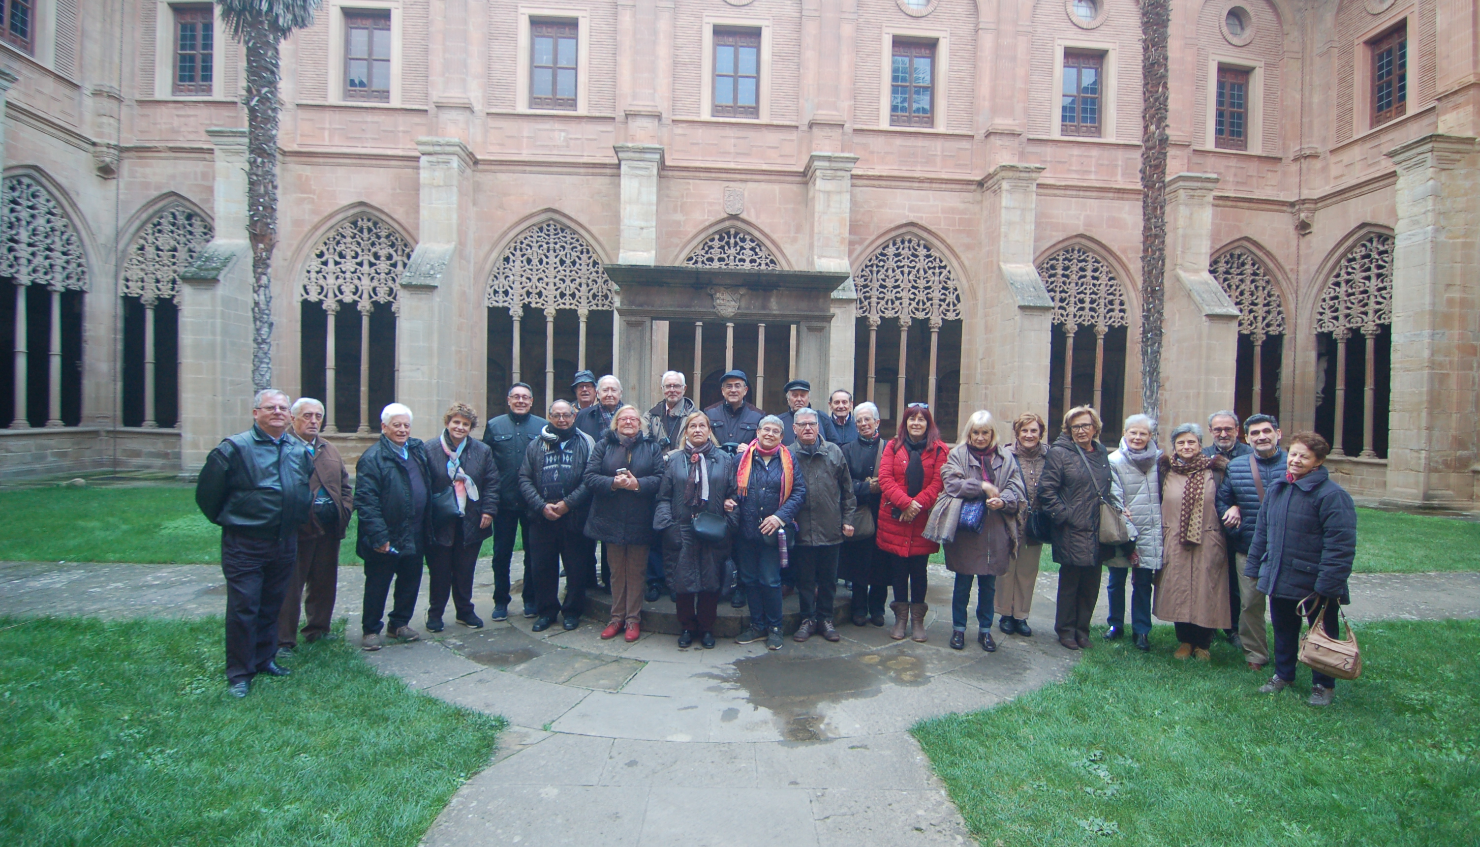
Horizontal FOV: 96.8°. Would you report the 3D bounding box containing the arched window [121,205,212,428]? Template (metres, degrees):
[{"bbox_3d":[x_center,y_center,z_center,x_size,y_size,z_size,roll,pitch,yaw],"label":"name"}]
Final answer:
[{"bbox_3d":[-14.653,-2.784,17.407,3.250,5.971,0.400,1,0,-4],"label":"arched window"}]

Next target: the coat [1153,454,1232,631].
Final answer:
[{"bbox_3d":[3.152,0.821,4.587,0.500,1.239,0.360,2,1,30],"label":"coat"}]

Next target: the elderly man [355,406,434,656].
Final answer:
[{"bbox_3d":[-2.363,0.677,4.470,0.420,1.622,0.520,2,1,42],"label":"elderly man"}]

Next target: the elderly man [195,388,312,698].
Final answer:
[{"bbox_3d":[-2.729,0.643,3.689,0.360,1.690,0.540,2,2,33],"label":"elderly man"}]

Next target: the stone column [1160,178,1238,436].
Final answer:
[{"bbox_3d":[12.101,-2.473,17.695,1.080,8.364,2.186,1,0,-4],"label":"stone column"}]

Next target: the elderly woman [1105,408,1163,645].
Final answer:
[{"bbox_3d":[2.886,0.755,4.802,0.470,1.645,0.340,2,1,19],"label":"elderly woman"}]

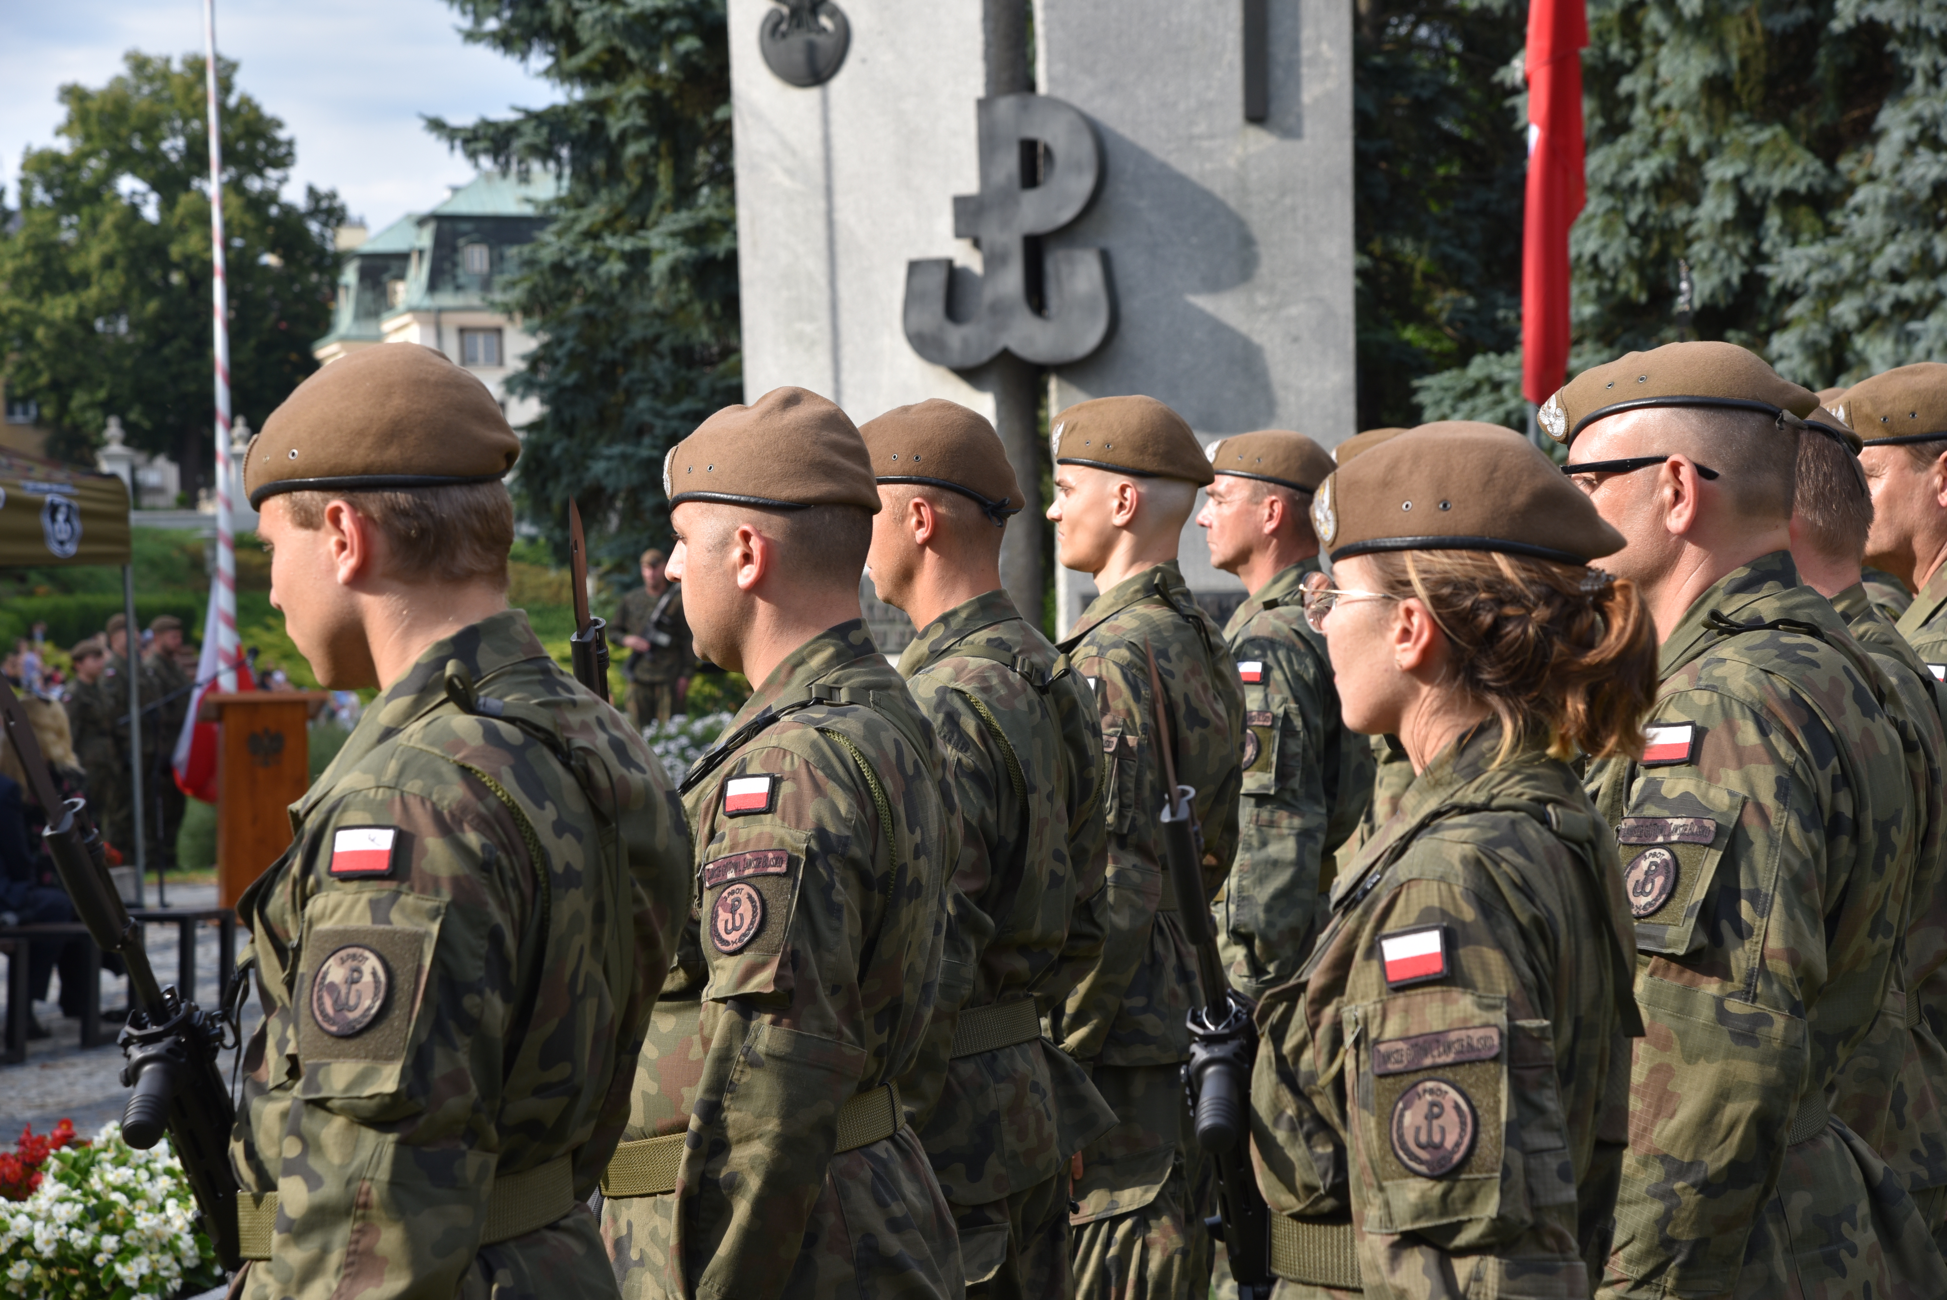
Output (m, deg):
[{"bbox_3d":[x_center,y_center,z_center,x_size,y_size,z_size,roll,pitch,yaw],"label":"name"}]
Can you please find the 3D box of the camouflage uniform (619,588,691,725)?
[{"bbox_3d":[-2.169,0.310,31.319,0.600,1.500,0.380,-1,1,5],"label":"camouflage uniform"}]

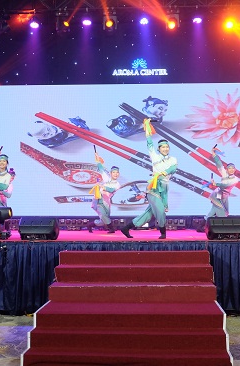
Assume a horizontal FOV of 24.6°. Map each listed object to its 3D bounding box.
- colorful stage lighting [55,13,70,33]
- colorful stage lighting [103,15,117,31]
[{"bbox_3d":[-1.130,-3.183,10.900,0.300,0.420,0.290,0,-1,-18],"label":"colorful stage lighting"},{"bbox_3d":[-0.197,-3.329,11.400,0.300,0.360,0.300,0,-2,0],"label":"colorful stage lighting"}]

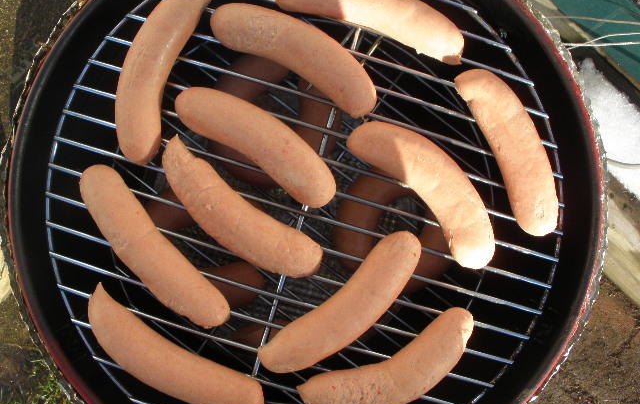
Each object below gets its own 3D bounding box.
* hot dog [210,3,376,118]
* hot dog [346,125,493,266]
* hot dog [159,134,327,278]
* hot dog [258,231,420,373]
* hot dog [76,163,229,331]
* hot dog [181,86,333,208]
[{"bbox_3d":[-0.015,-0.110,0.484,0.134,0.033,0.043,30,87,-1],"label":"hot dog"},{"bbox_3d":[0.081,-0.011,0.483,0.050,0.035,0.136,-43,90,-3],"label":"hot dog"},{"bbox_3d":[-0.062,0.010,0.477,0.140,0.035,0.041,37,87,0],"label":"hot dog"},{"bbox_3d":[0.020,0.076,0.477,0.142,0.034,0.042,-41,90,-3],"label":"hot dog"},{"bbox_3d":[-0.122,0.035,0.474,0.038,0.034,0.146,-41,89,-3],"label":"hot dog"},{"bbox_3d":[-0.043,-0.044,0.480,0.134,0.034,0.041,34,87,0],"label":"hot dog"}]

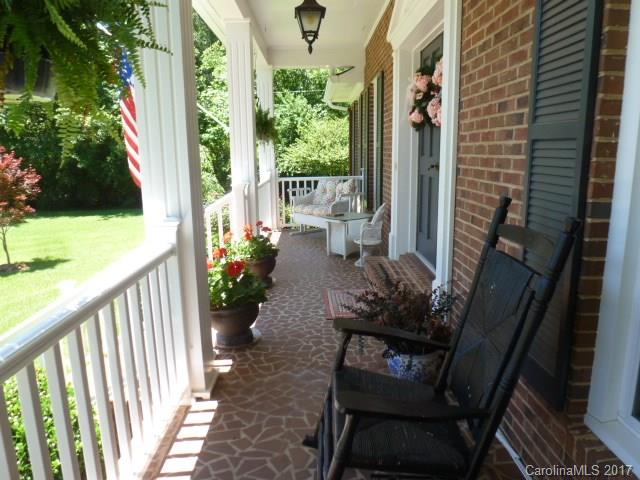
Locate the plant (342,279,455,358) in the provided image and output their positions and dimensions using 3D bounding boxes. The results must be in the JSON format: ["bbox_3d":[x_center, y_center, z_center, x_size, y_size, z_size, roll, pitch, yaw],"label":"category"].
[{"bbox_3d":[0.461,0.484,2.681,0.560,0.460,0.500,-1,11,-1],"label":"plant"}]

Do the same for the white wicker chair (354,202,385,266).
[{"bbox_3d":[0.629,-0.089,5.583,0.440,0.760,0.460,3,12,18],"label":"white wicker chair"}]

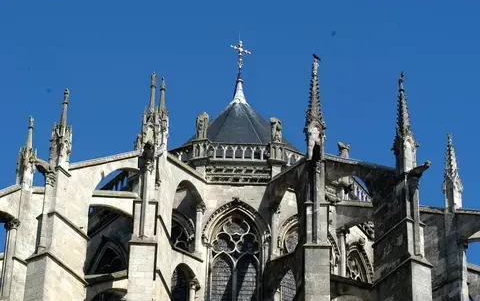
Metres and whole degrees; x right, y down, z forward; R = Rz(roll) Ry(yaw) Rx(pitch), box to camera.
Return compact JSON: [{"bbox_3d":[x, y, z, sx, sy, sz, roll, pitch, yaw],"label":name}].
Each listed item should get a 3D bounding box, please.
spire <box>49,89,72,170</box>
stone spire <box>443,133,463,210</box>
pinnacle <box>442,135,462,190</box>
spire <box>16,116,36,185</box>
[{"bbox_3d":[-6.785,-0.966,61.271,0.582,3.562,0.582,-18,-40,26],"label":"spire"},{"bbox_3d":[9.359,0.800,70.653,0.613,3.837,0.613,29,-44,-33],"label":"stone spire"},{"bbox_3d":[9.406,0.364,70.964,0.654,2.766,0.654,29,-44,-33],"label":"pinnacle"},{"bbox_3d":[-9.359,-0.089,70.873,0.525,3.537,0.525,-26,-44,33],"label":"spire"}]

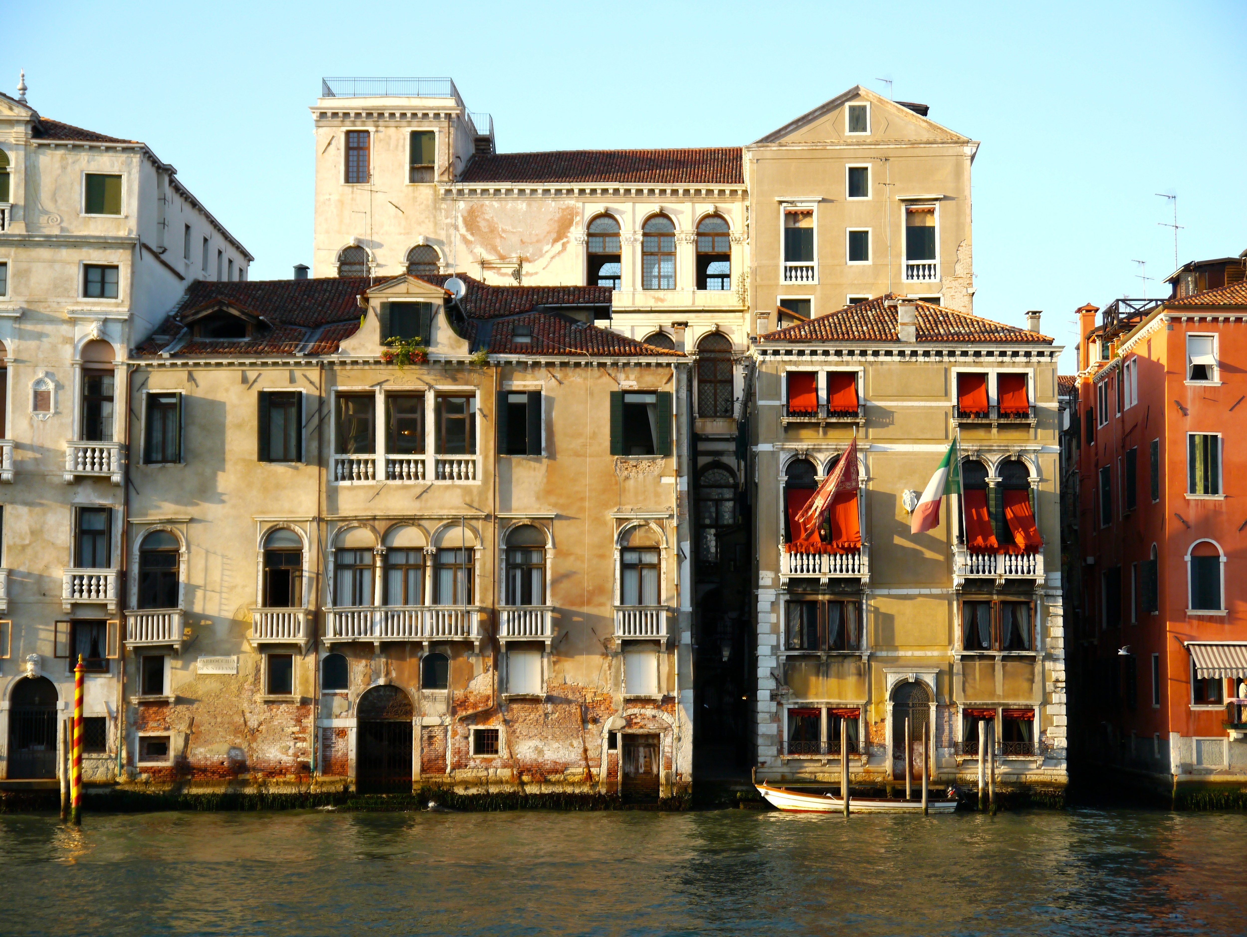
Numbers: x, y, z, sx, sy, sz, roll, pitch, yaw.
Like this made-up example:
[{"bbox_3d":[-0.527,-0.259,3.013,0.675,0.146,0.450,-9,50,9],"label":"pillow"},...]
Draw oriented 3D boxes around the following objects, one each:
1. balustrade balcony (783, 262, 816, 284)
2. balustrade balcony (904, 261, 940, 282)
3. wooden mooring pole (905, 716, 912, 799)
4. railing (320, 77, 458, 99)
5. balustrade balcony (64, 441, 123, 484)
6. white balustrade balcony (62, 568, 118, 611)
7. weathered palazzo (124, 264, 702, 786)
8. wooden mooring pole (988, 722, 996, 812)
[{"bbox_3d":[7.207,-8.024,100.422,1.400,0.889,0.300,0,-6,4],"label":"balustrade balcony"},{"bbox_3d":[12.157,-8.024,99.927,1.475,0.885,0.300,0,-6,4],"label":"balustrade balcony"},{"bbox_3d":[8.436,8.759,72.703,0.165,2.822,0.165,0,-6,0],"label":"wooden mooring pole"},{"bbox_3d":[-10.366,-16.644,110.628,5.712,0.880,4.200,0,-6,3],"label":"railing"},{"bbox_3d":[-16.635,-0.154,76.872,1.785,1.345,0.600,1,-6,-11],"label":"balustrade balcony"},{"bbox_3d":[-16.628,3.784,76.488,1.688,1.332,0.600,1,-6,-11],"label":"white balustrade balcony"},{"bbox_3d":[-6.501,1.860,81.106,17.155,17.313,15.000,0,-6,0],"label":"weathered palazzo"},{"bbox_3d":[10.773,8.731,71.563,0.200,2.655,0.200,0,-6,0],"label":"wooden mooring pole"}]

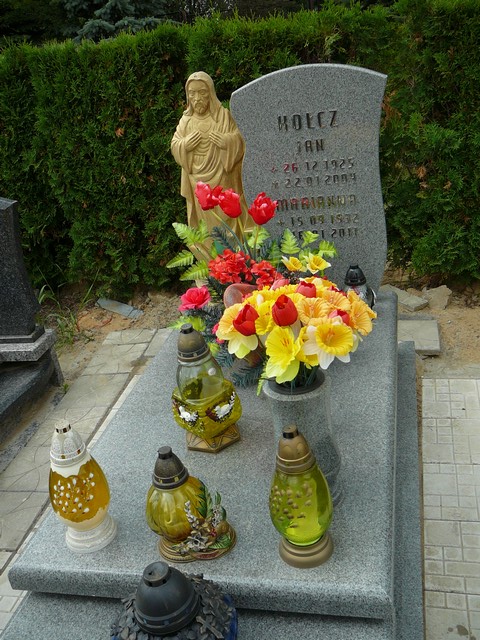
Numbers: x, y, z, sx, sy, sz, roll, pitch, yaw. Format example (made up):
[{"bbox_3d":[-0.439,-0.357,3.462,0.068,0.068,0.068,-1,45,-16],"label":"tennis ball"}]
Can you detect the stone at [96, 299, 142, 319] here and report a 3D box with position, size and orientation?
[{"bbox_3d":[-0.653,-0.073,3.472,0.090,0.053,0.360,-29,31,-33],"label":"stone"}]

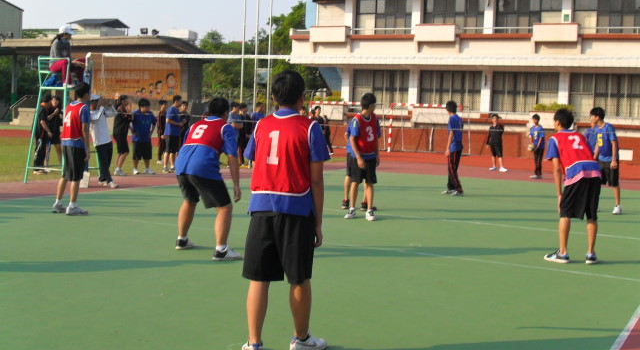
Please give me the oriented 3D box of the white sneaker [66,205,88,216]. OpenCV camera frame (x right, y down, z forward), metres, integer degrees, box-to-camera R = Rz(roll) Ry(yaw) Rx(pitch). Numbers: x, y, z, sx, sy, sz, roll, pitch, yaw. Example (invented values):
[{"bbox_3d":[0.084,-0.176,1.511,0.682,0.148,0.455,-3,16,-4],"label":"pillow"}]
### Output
[{"bbox_3d":[-3.174,0.469,12.100,0.290,0.120,0.110,2,5,-9],"label":"white sneaker"}]

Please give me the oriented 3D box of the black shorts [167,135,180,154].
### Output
[{"bbox_3d":[-3.194,-0.678,20.100,0.310,0.420,0.380,1,5,-16],"label":"black shorts"}]

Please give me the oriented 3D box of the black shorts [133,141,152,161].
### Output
[{"bbox_3d":[-3.744,-0.502,19.500,0.430,0.420,0.320,0,5,-22],"label":"black shorts"}]

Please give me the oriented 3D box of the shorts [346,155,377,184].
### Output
[{"bbox_3d":[0.598,-0.073,13.000,0.400,0.420,0.290,1,5,-13],"label":"shorts"}]

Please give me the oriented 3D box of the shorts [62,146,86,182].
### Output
[{"bbox_3d":[-3.227,-0.158,12.150,0.300,0.480,0.370,-1,6,-38],"label":"shorts"}]

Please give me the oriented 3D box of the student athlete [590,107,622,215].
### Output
[{"bbox_3d":[4.602,-0.217,14.850,0.480,1.700,0.520,0,5,-31],"label":"student athlete"}]

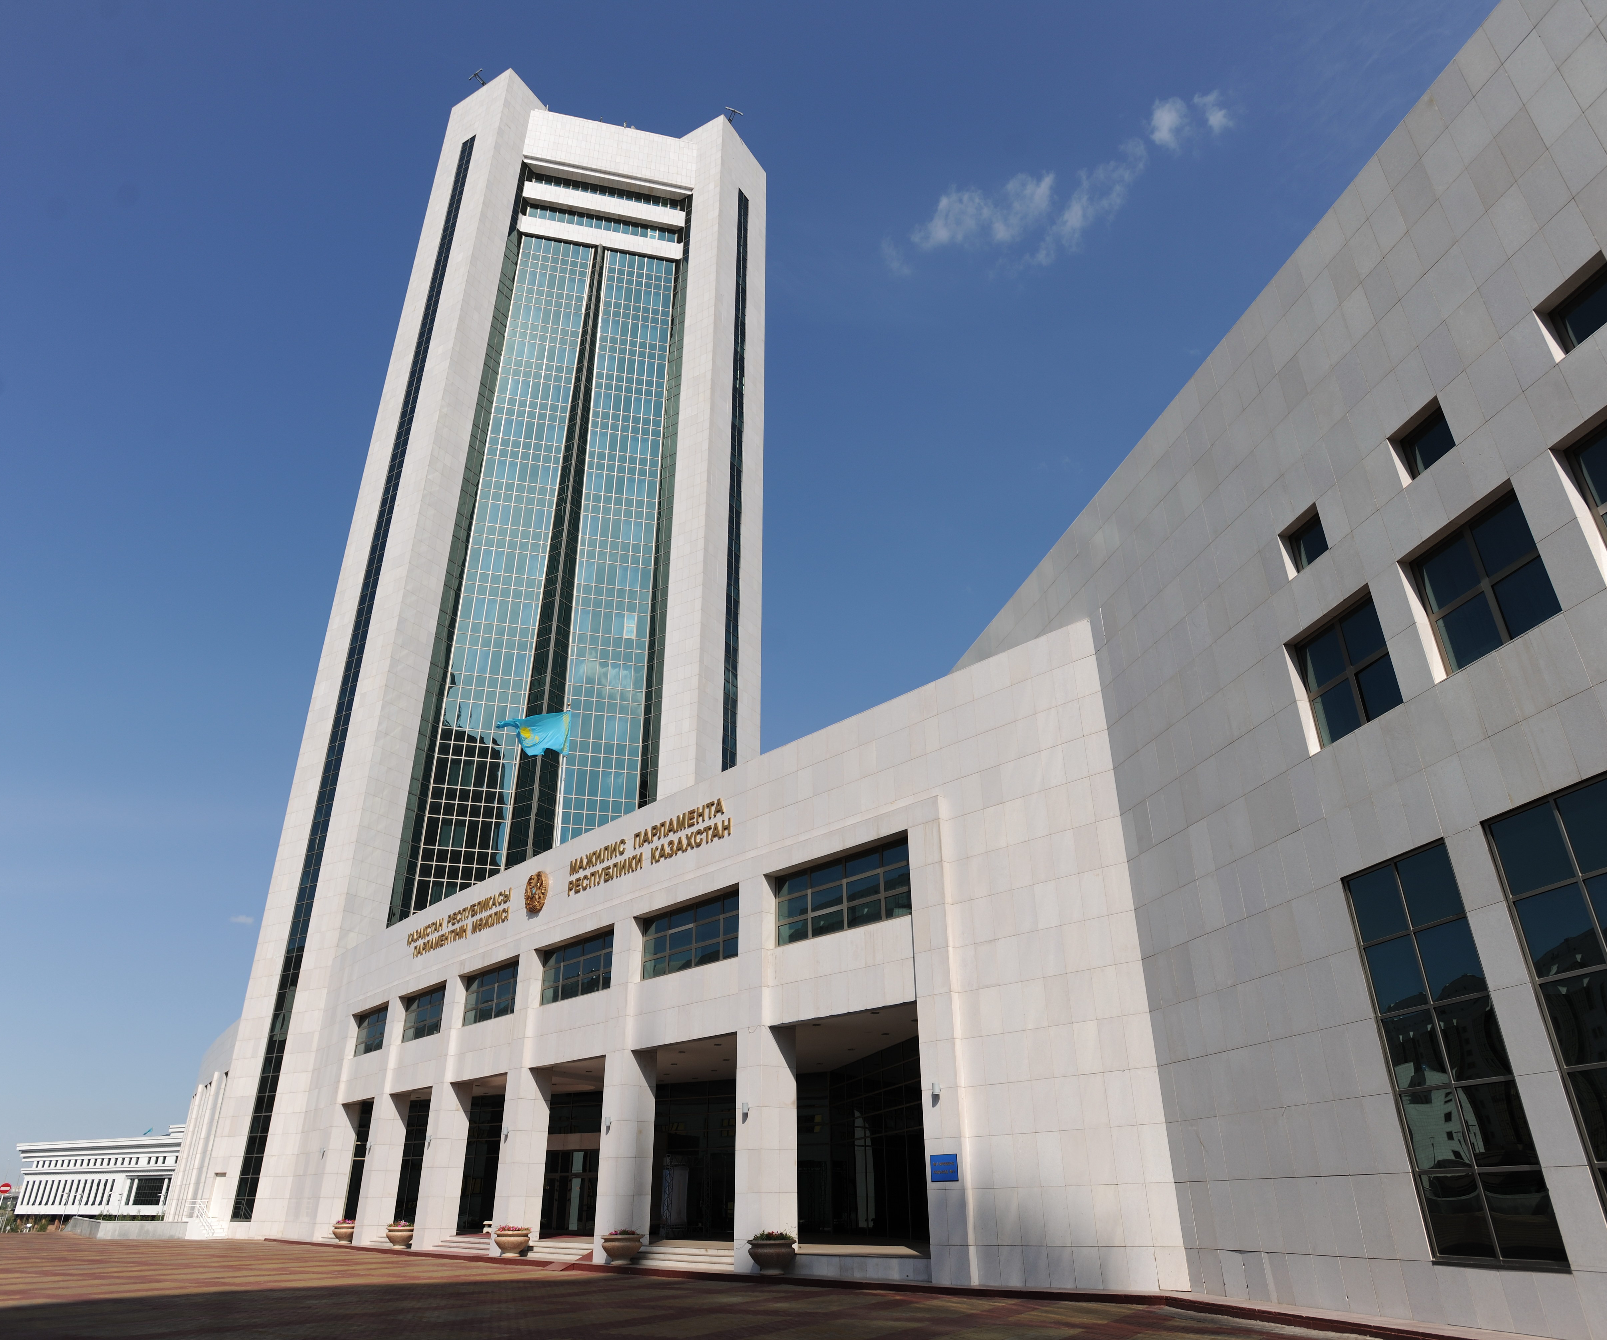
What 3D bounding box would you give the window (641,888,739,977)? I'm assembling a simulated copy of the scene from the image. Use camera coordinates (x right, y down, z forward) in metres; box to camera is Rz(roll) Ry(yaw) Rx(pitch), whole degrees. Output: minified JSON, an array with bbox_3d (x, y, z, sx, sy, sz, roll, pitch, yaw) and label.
[{"bbox_3d":[-3.378,8.150,32.361,0.200,2.040,4.947,23,-35,-37],"label":"window"}]

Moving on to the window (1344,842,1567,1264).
[{"bbox_3d":[8.583,5.043,14.201,0.200,5.130,2.068,7,-28,-13],"label":"window"}]

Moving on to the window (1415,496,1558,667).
[{"bbox_3d":[9.343,-1.144,14.543,0.200,2.047,2.057,7,-28,-13],"label":"window"}]

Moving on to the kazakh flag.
[{"bbox_3d":[-11.001,2.599,43.332,2.900,1.900,0.650,0,-28,0],"label":"kazakh flag"}]

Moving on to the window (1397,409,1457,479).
[{"bbox_3d":[8.930,-3.159,14.921,0.180,0.887,0.975,6,-28,-12],"label":"window"}]

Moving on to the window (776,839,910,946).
[{"bbox_3d":[1.126,5.869,27.346,0.200,1.950,5.089,24,-36,-39],"label":"window"}]

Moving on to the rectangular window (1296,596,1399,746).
[{"bbox_3d":[8.384,0.056,16.078,0.200,1.950,1.989,6,-28,-12],"label":"rectangular window"}]

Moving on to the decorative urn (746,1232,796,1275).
[{"bbox_3d":[-0.723,13.105,23.844,1.102,0.760,1.102,0,-27,-2],"label":"decorative urn"}]

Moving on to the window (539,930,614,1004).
[{"bbox_3d":[-7.688,10.348,36.547,0.200,2.040,4.947,23,-35,-37],"label":"window"}]

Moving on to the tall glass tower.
[{"bbox_3d":[-18.748,-4.666,82.778,27.690,86.190,27.690,6,-28,-13],"label":"tall glass tower"}]

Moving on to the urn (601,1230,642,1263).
[{"bbox_3d":[-4.861,15.483,28.472,1.121,0.760,1.121,4,-27,-8],"label":"urn"}]

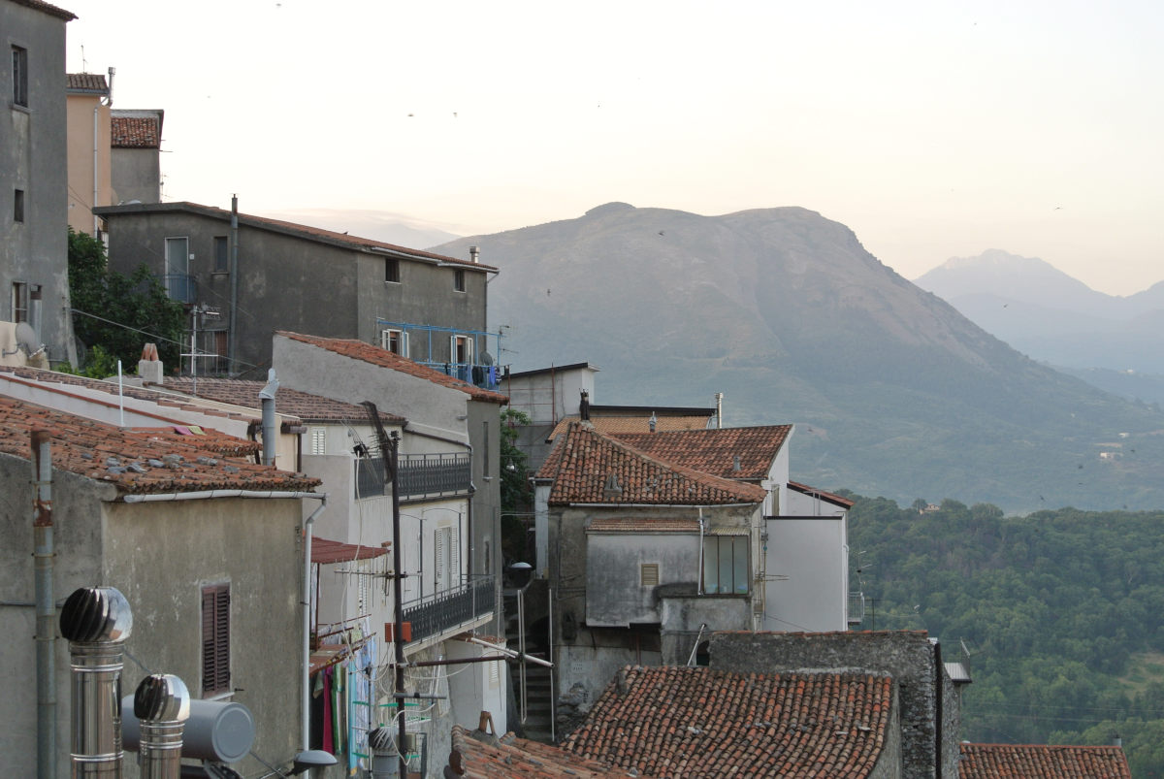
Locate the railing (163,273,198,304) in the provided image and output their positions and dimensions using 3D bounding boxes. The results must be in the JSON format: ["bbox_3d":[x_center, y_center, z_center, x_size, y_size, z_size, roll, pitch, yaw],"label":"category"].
[{"bbox_3d":[-13.196,-3.248,72.600,1.300,1.120,0.900,0,-1,3],"label":"railing"}]

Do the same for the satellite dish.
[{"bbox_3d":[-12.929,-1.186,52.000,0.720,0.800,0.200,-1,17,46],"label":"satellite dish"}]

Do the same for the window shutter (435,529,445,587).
[{"bbox_3d":[-3.356,4.353,52.750,0.080,2.100,0.550,0,-1,10],"label":"window shutter"}]

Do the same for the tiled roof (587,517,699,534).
[{"bbox_3d":[1.745,3.927,64.500,3.300,0.420,1.150,0,-1,9],"label":"tiled roof"}]

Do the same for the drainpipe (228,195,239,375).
[{"bbox_3d":[-11.398,-3.399,72.800,0.180,6.000,0.180,1,-1,3],"label":"drainpipe"}]

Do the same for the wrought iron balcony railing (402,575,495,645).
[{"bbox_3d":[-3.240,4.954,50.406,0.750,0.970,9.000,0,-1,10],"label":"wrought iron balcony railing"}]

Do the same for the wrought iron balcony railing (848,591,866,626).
[{"bbox_3d":[9.789,7.786,79.500,0.650,1.150,1.400,0,-1,-3],"label":"wrought iron balcony railing"}]

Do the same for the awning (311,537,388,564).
[{"bbox_3d":[-5.120,3.000,42.100,1.950,0.420,4.400,0,-1,10],"label":"awning"}]

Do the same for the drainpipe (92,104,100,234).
[{"bbox_3d":[-18.078,-8.147,83.000,0.120,5.300,0.120,0,-1,-6],"label":"drainpipe"}]

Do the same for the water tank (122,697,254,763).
[{"bbox_3d":[-3.804,3.235,21.409,1.340,0.560,0.560,-1,-1,38],"label":"water tank"}]

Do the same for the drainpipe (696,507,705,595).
[{"bbox_3d":[3.517,4.766,66.100,0.140,2.600,0.180,2,-1,0],"label":"drainpipe"}]

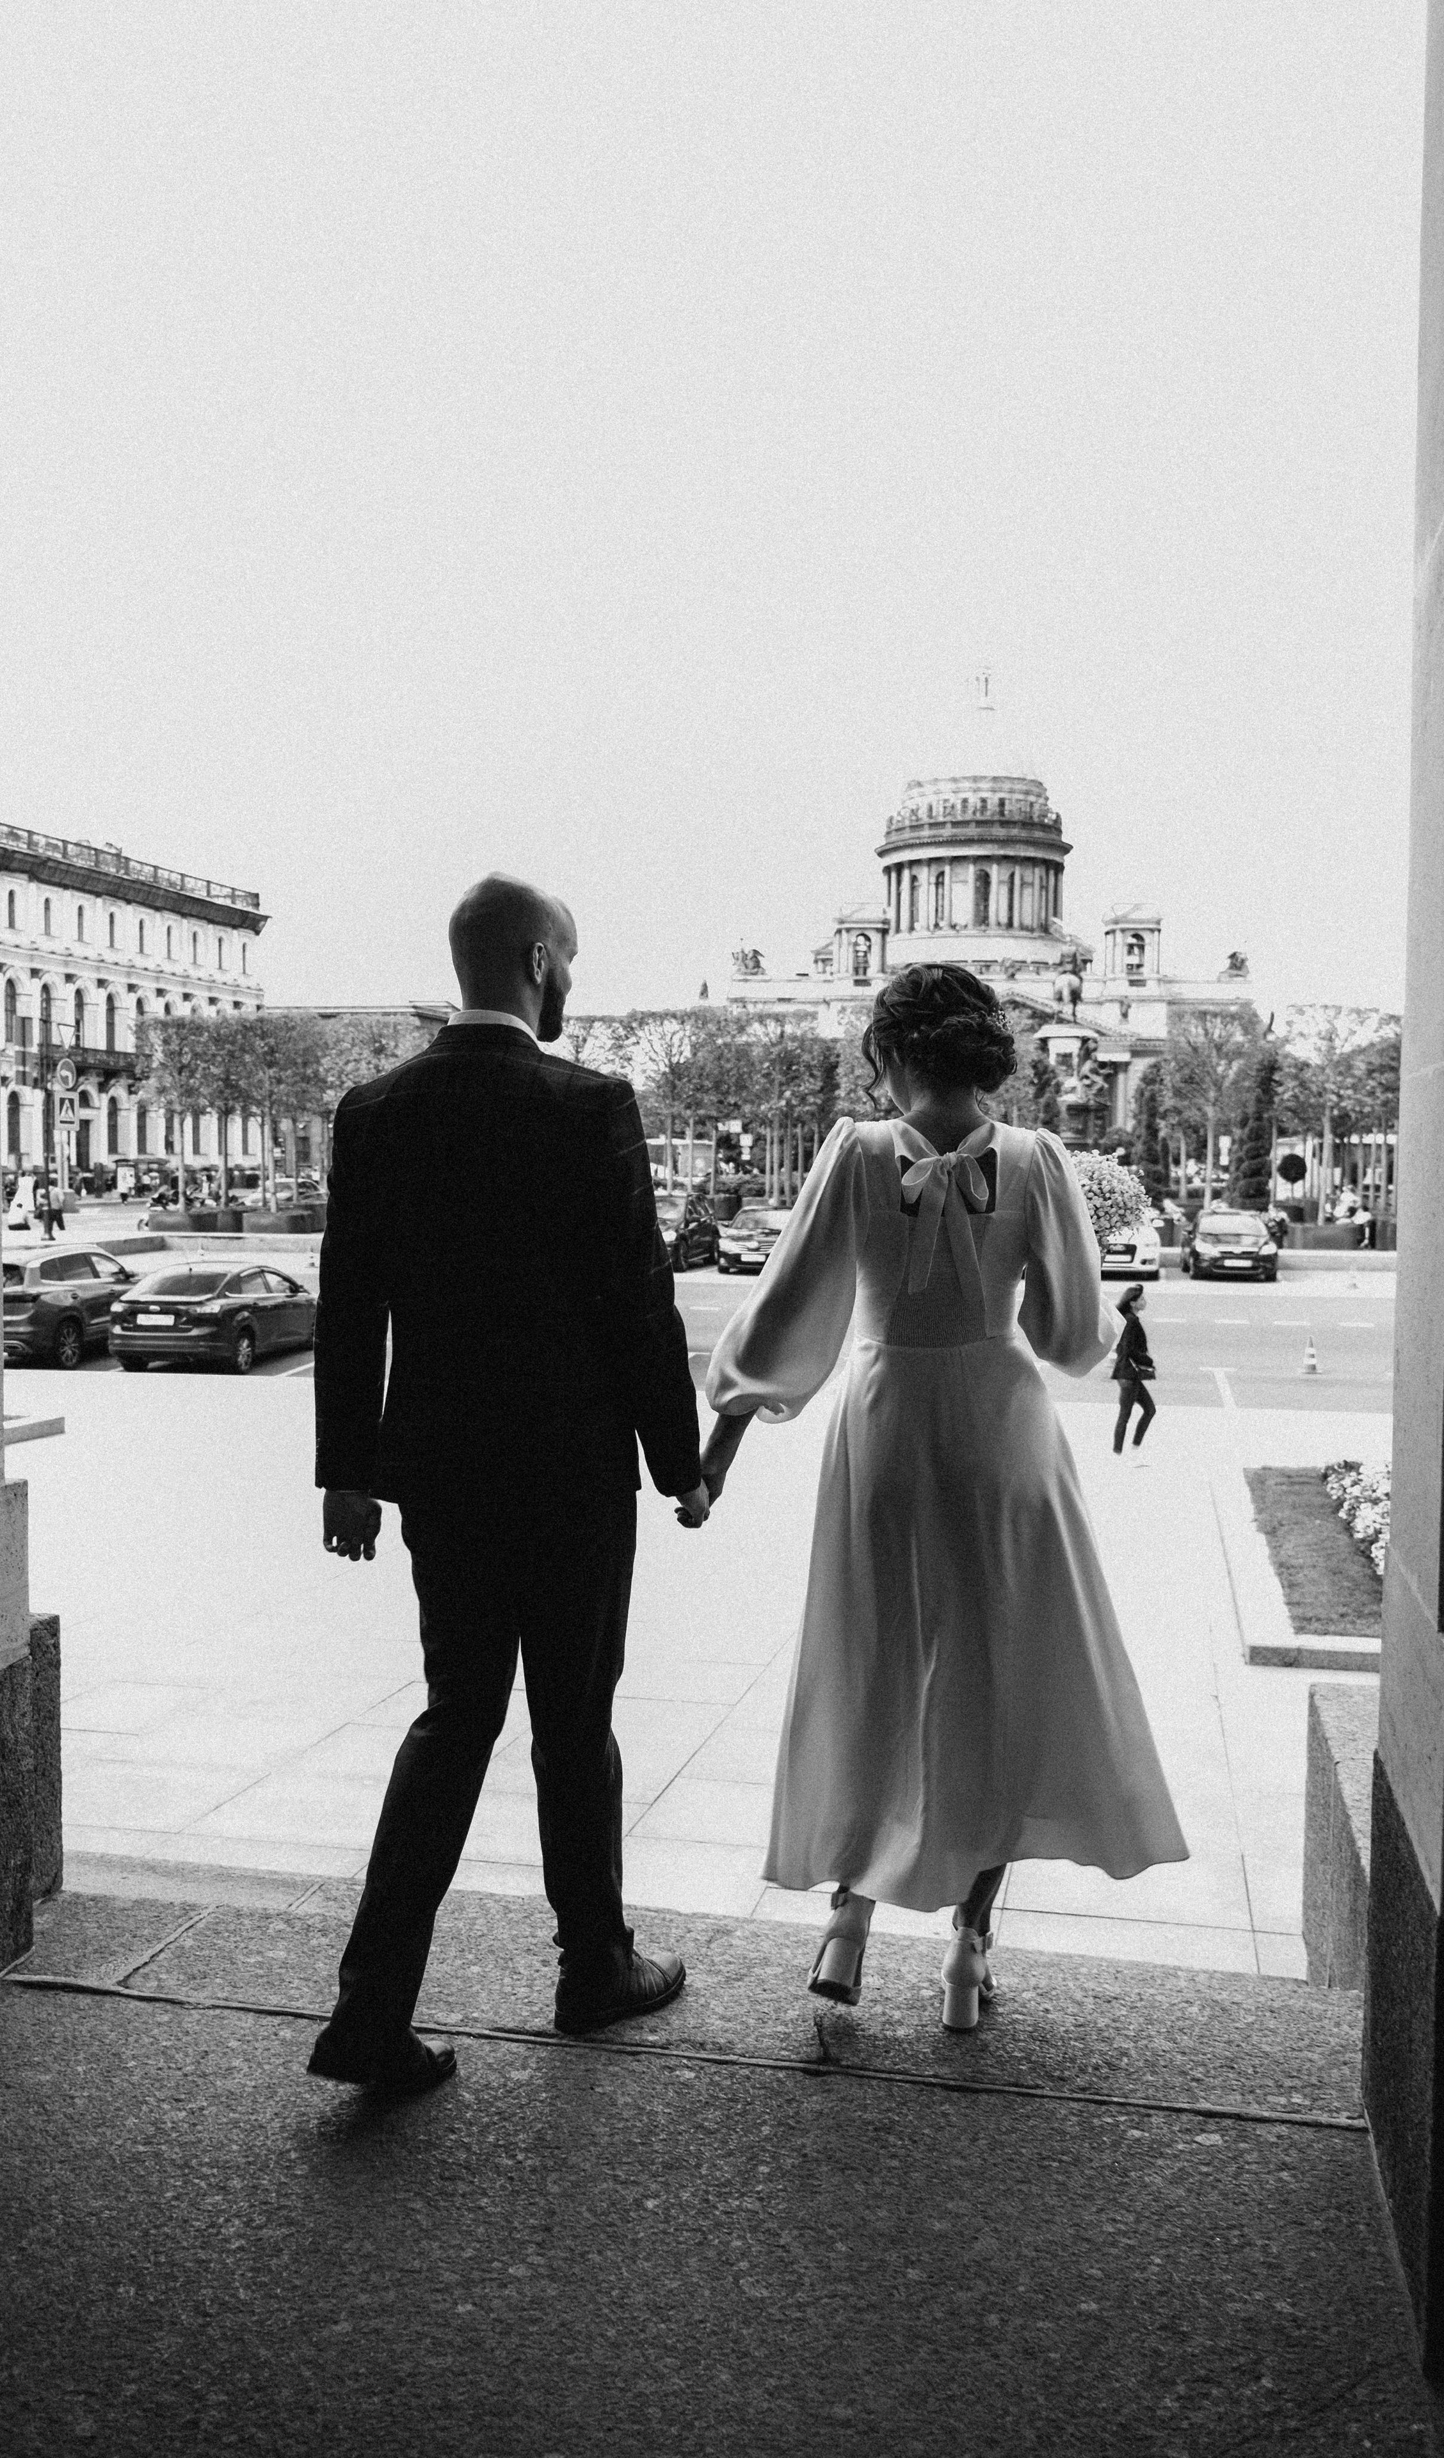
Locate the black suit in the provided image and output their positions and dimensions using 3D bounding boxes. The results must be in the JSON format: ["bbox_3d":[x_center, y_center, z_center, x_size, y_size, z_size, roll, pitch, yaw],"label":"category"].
[{"bbox_3d":[-0.331,0.445,2.860,0.590,1.540,0.420,1,2,6],"label":"black suit"}]

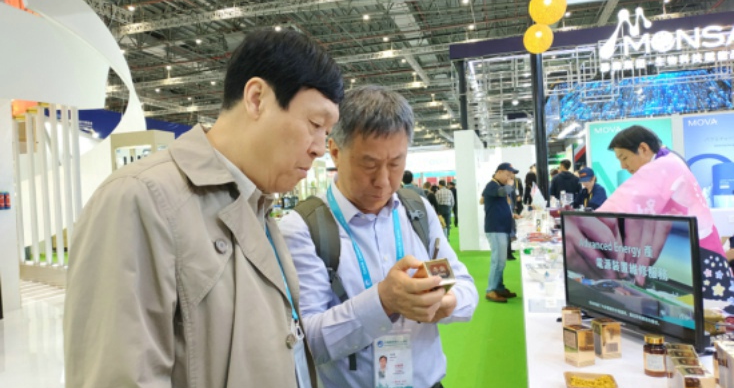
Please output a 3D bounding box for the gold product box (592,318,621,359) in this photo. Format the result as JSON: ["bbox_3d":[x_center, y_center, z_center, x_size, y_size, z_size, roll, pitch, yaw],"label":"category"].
[{"bbox_3d":[0.628,0.380,1.329,0.049,0.089,0.049,-3,-1,-1],"label":"gold product box"}]

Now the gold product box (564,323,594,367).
[{"bbox_3d":[0.537,0.385,1.286,0.049,0.089,0.049,-3,-1,-19],"label":"gold product box"}]

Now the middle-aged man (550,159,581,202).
[{"bbox_3d":[2.953,0.387,7.387,0.500,1.757,0.300,-3,-1,9],"label":"middle-aged man"}]

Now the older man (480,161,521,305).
[{"bbox_3d":[1.678,0.474,6.443,0.460,1.710,0.520,-3,-1,13],"label":"older man"}]

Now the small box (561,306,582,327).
[{"bbox_3d":[0.609,0.384,1.503,0.049,0.089,0.049,-4,-1,21],"label":"small box"}]

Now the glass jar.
[{"bbox_3d":[0.673,0.377,1.187,0.045,0.085,0.045,-4,-1,17],"label":"glass jar"}]

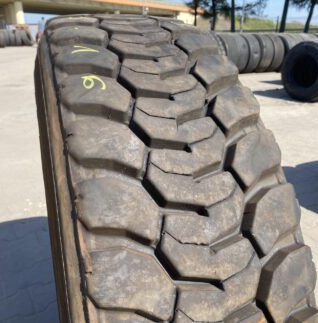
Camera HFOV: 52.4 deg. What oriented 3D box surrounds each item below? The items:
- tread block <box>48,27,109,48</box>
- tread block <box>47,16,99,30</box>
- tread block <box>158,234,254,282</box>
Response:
[{"bbox_3d":[-0.114,-0.178,0.471,0.081,0.018,0.057,-3,41,-2],"label":"tread block"},{"bbox_3d":[-0.136,-0.218,0.524,0.081,0.018,0.057,-5,34,-2],"label":"tread block"},{"bbox_3d":[0.049,0.096,0.324,0.101,0.047,0.018,5,-16,-15],"label":"tread block"}]

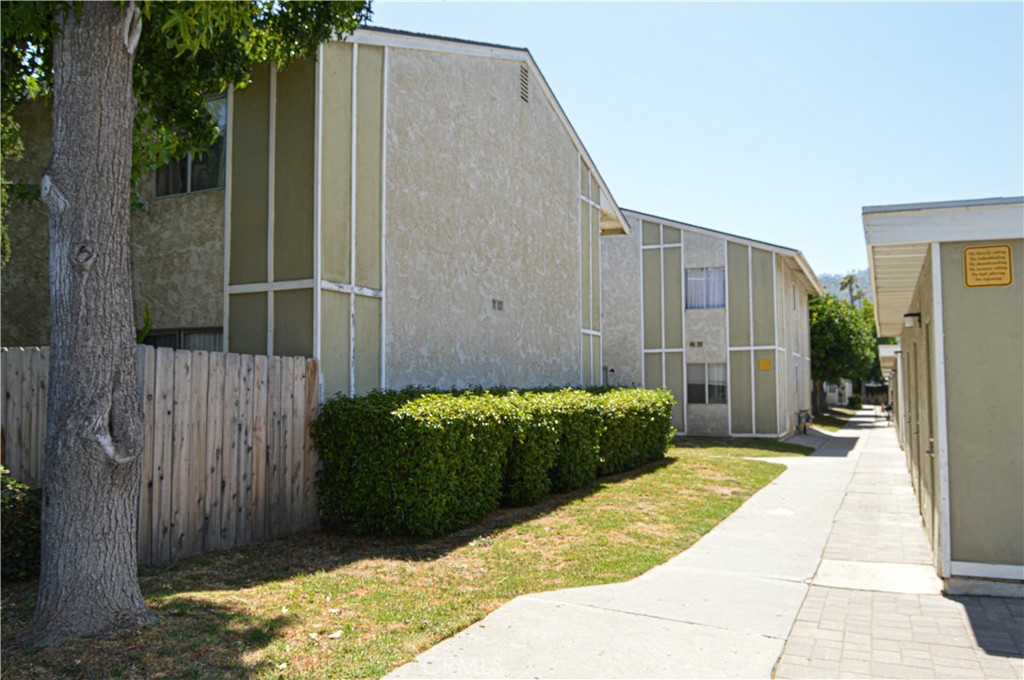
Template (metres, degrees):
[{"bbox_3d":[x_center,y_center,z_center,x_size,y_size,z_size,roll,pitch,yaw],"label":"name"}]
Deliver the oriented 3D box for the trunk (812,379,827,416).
[{"bbox_3d":[16.220,2.988,40.526,0.700,2.100,0.700,-2,-4,26],"label":"trunk"}]

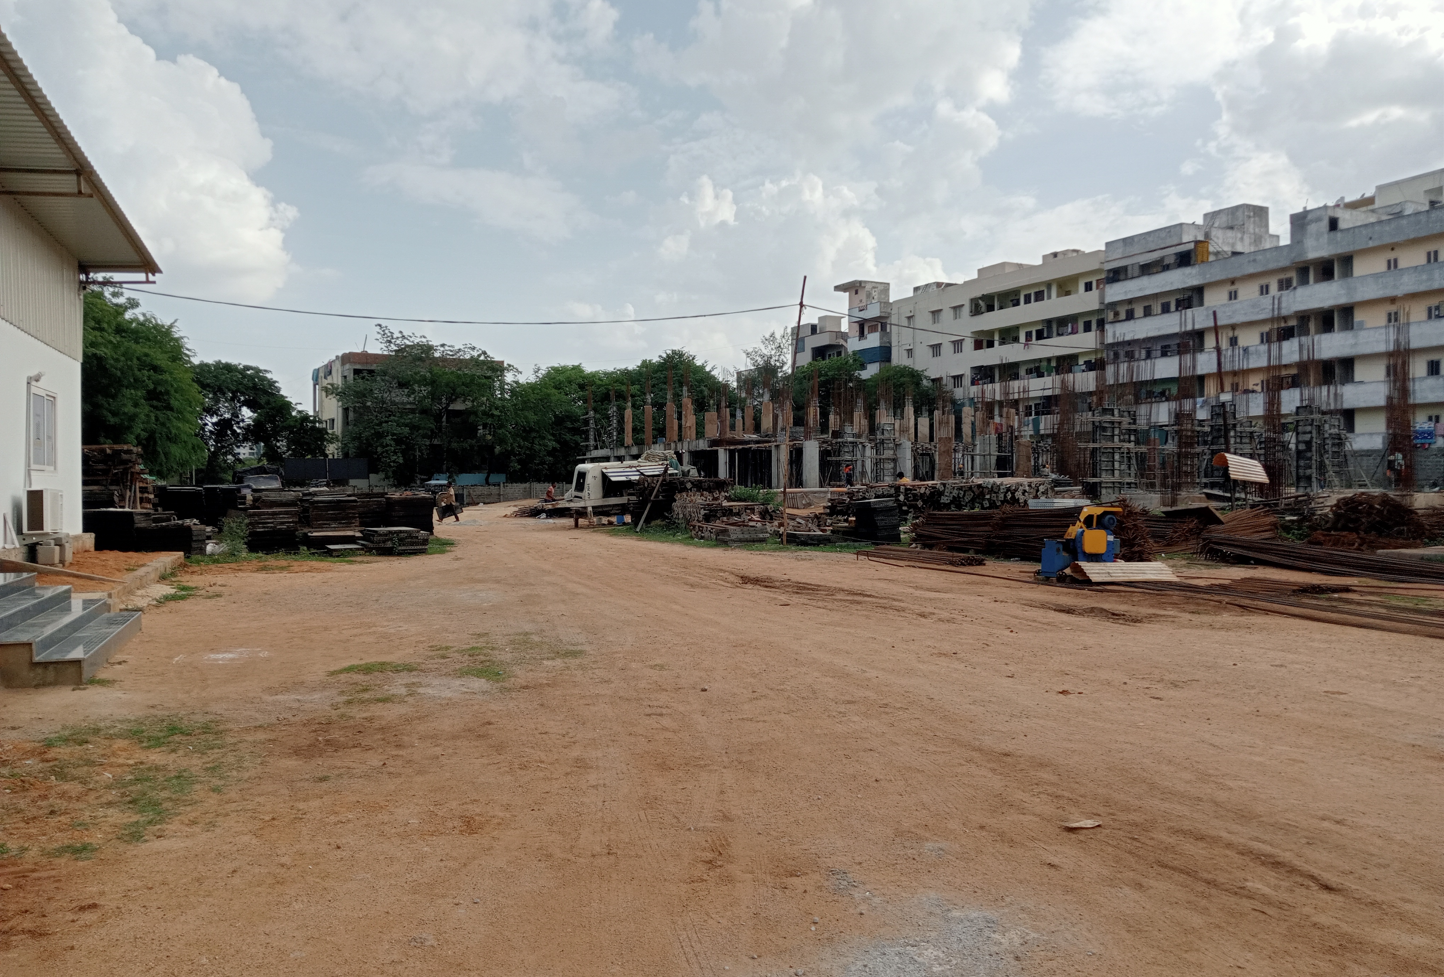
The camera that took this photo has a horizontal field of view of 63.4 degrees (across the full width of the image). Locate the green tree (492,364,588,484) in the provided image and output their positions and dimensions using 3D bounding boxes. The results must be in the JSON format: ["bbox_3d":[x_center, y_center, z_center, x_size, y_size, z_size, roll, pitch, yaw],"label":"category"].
[{"bbox_3d":[-13.238,-3.954,85.000,7.000,10.210,7.000,0,0,0],"label":"green tree"}]

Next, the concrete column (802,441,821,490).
[{"bbox_3d":[4.571,-1.134,60.000,0.720,2.650,0.450,0,0,-20],"label":"concrete column"}]

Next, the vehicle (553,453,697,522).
[{"bbox_3d":[-3.400,0.034,41.000,4.800,2.400,1.900,0,0,-18],"label":"vehicle"}]

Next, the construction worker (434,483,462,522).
[{"bbox_3d":[-10.896,0.563,46.500,0.850,1.620,0.600,0,0,-6],"label":"construction worker"}]

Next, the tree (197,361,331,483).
[{"bbox_3d":[-27.575,-3.183,70.000,8.000,8.820,7.500,0,0,0],"label":"tree"}]

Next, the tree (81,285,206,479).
[{"bbox_3d":[-24.741,-3.505,48.000,8.000,9.700,8.000,0,0,0],"label":"tree"}]

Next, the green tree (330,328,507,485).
[{"bbox_3d":[-21.790,-5.194,84.000,12.200,12.700,11.000,0,0,0],"label":"green tree"}]

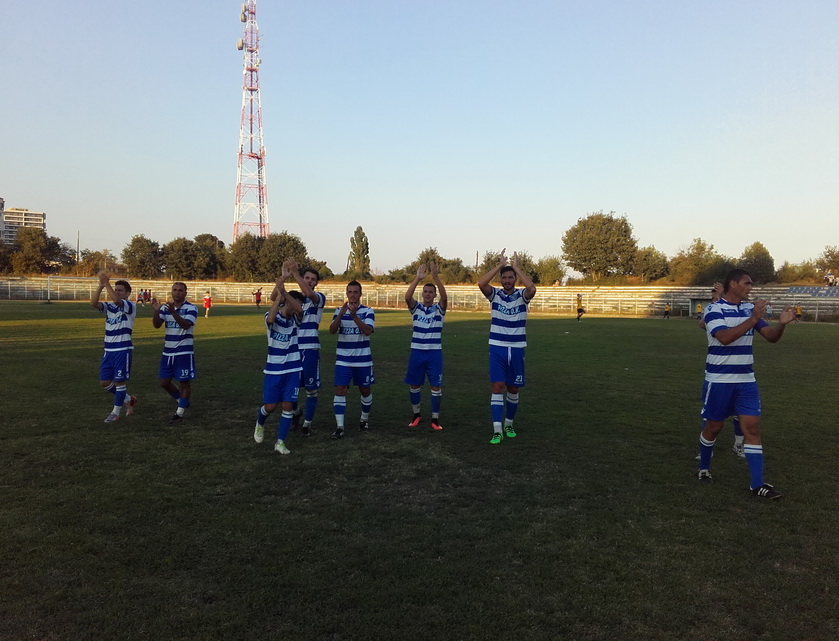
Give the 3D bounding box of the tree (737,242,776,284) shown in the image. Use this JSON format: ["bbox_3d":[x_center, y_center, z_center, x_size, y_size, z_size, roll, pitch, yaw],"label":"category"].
[{"bbox_3d":[43.137,-7.296,98.000,5.200,5.400,5.000,1,2,0],"label":"tree"}]

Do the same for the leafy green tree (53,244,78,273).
[{"bbox_3d":[-47.163,-8.393,102.000,3.600,4.200,3.600,1,2,0],"label":"leafy green tree"}]

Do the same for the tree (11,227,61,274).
[{"bbox_3d":[-49.154,-8.896,98.000,6.400,6.272,6.080,0,2,-27],"label":"tree"}]

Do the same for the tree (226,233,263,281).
[{"bbox_3d":[-22.109,-8.045,97.000,4.941,6.208,4.694,0,2,-13],"label":"tree"}]

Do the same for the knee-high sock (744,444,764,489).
[{"bbox_3d":[2.695,1.177,6.150,0.135,0.355,0.130,-7,-2,44],"label":"knee-high sock"}]

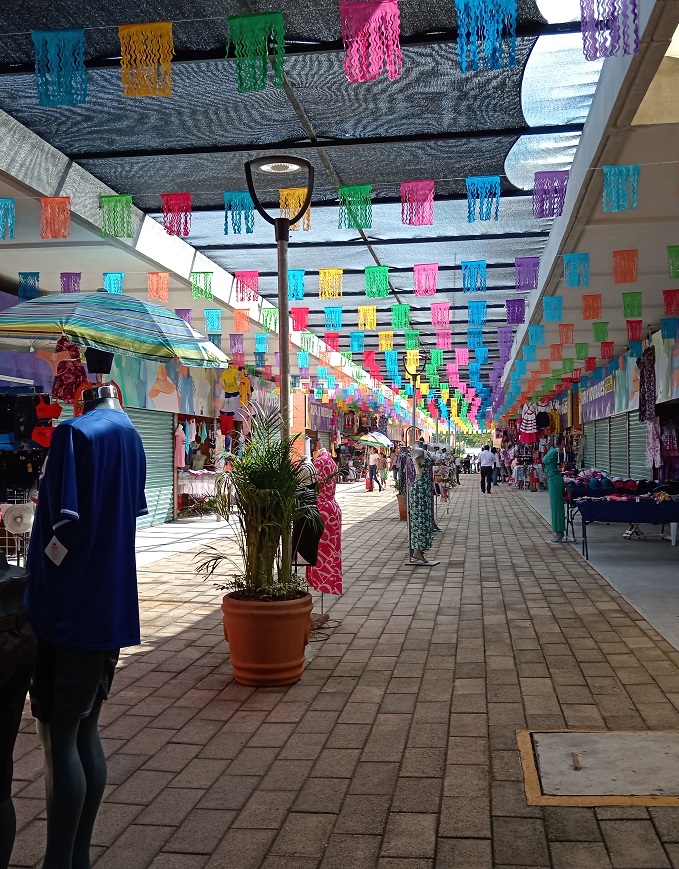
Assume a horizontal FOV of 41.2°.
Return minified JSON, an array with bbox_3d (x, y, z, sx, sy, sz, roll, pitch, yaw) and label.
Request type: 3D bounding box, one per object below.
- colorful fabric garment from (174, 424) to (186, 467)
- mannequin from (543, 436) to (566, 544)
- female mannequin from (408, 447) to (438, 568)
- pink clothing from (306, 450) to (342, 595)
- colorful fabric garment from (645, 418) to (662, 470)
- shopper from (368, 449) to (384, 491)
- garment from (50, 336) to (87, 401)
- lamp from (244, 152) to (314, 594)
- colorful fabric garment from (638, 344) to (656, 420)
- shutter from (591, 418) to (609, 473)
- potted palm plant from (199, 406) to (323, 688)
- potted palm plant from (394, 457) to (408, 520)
[{"bbox_3d":[-3.229,0.243,18.358,0.320,0.894,0.200,0,-1,-28],"label":"colorful fabric garment"},{"bbox_3d":[3.401,0.899,14.264,0.360,1.639,0.400,0,-1,0],"label":"mannequin"},{"bbox_3d":[1.085,0.888,11.750,0.380,1.570,0.400,0,-1,16],"label":"female mannequin"},{"bbox_3d":[-0.140,0.751,7.677,0.300,1.263,0.350,0,-1,-15],"label":"pink clothing"},{"bbox_3d":[5.767,0.151,16.600,0.340,0.950,0.150,-1,-1,23],"label":"colorful fabric garment"},{"bbox_3d":[1.333,1.288,33.000,0.520,1.630,0.480,0,-1,-23],"label":"shopper"},{"bbox_3d":[-1.859,-0.450,6.200,0.260,0.450,0.100,0,-1,-11],"label":"garment"},{"bbox_3d":[-0.413,-0.188,6.550,0.500,3.520,0.470,0,-1,-6],"label":"lamp"},{"bbox_3d":[5.546,-0.928,16.277,0.200,1.370,0.380,1,-2,-44],"label":"colorful fabric garment"},{"bbox_3d":[7.434,0.727,25.600,0.120,2.420,2.800,0,-1,9],"label":"shutter"},{"bbox_3d":[-0.491,0.674,5.689,0.760,1.680,0.740,-1,-1,9],"label":"potted palm plant"},{"bbox_3d":[1.451,1.103,19.012,0.720,1.380,0.720,-1,-1,9],"label":"potted palm plant"}]

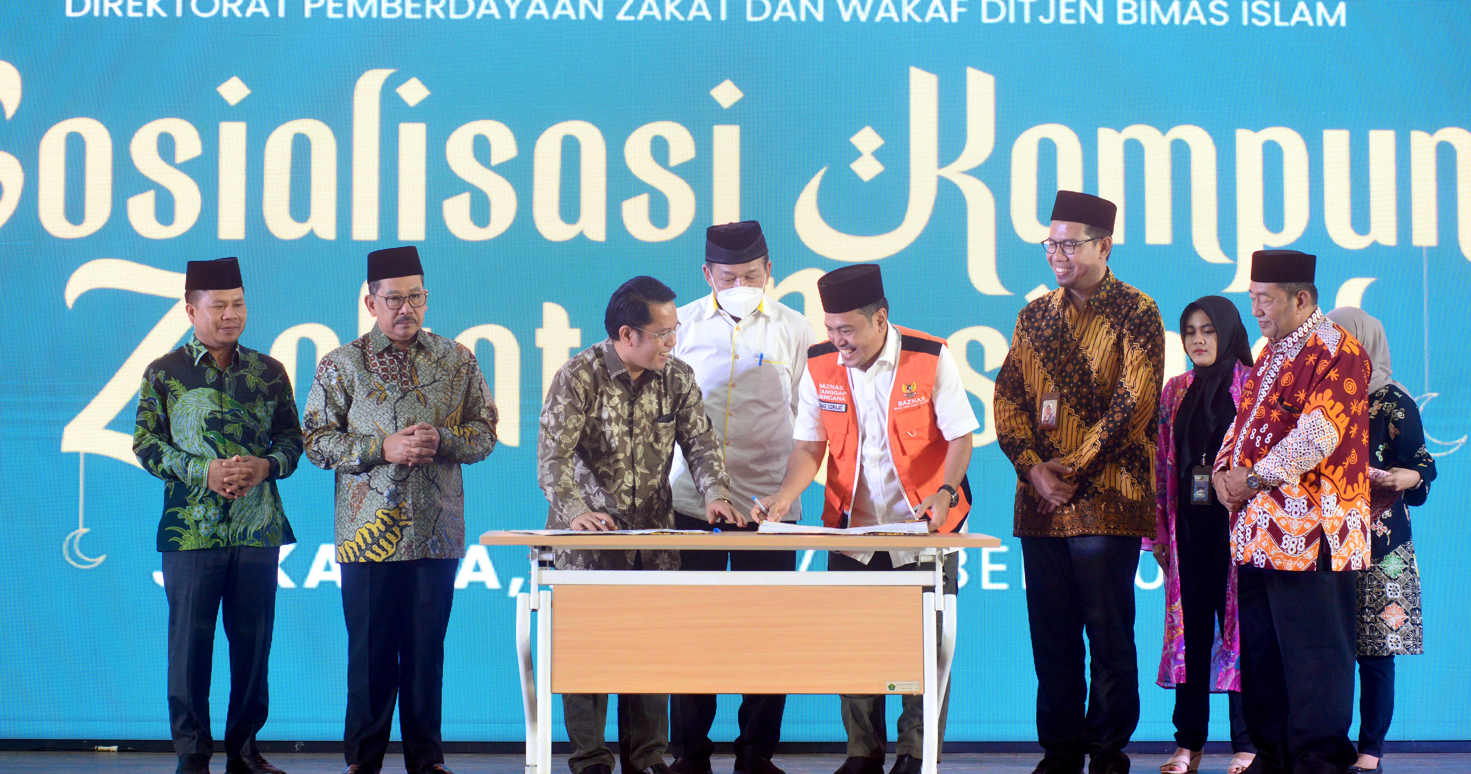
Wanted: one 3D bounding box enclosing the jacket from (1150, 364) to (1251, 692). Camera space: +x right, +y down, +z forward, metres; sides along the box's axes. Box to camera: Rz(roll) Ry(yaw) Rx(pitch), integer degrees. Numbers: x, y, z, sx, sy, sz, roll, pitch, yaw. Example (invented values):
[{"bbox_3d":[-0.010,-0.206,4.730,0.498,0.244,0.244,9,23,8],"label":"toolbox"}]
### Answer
[{"bbox_3d":[1.521,0.456,10.644,0.380,1.073,0.290,0,-1,20],"label":"jacket"}]

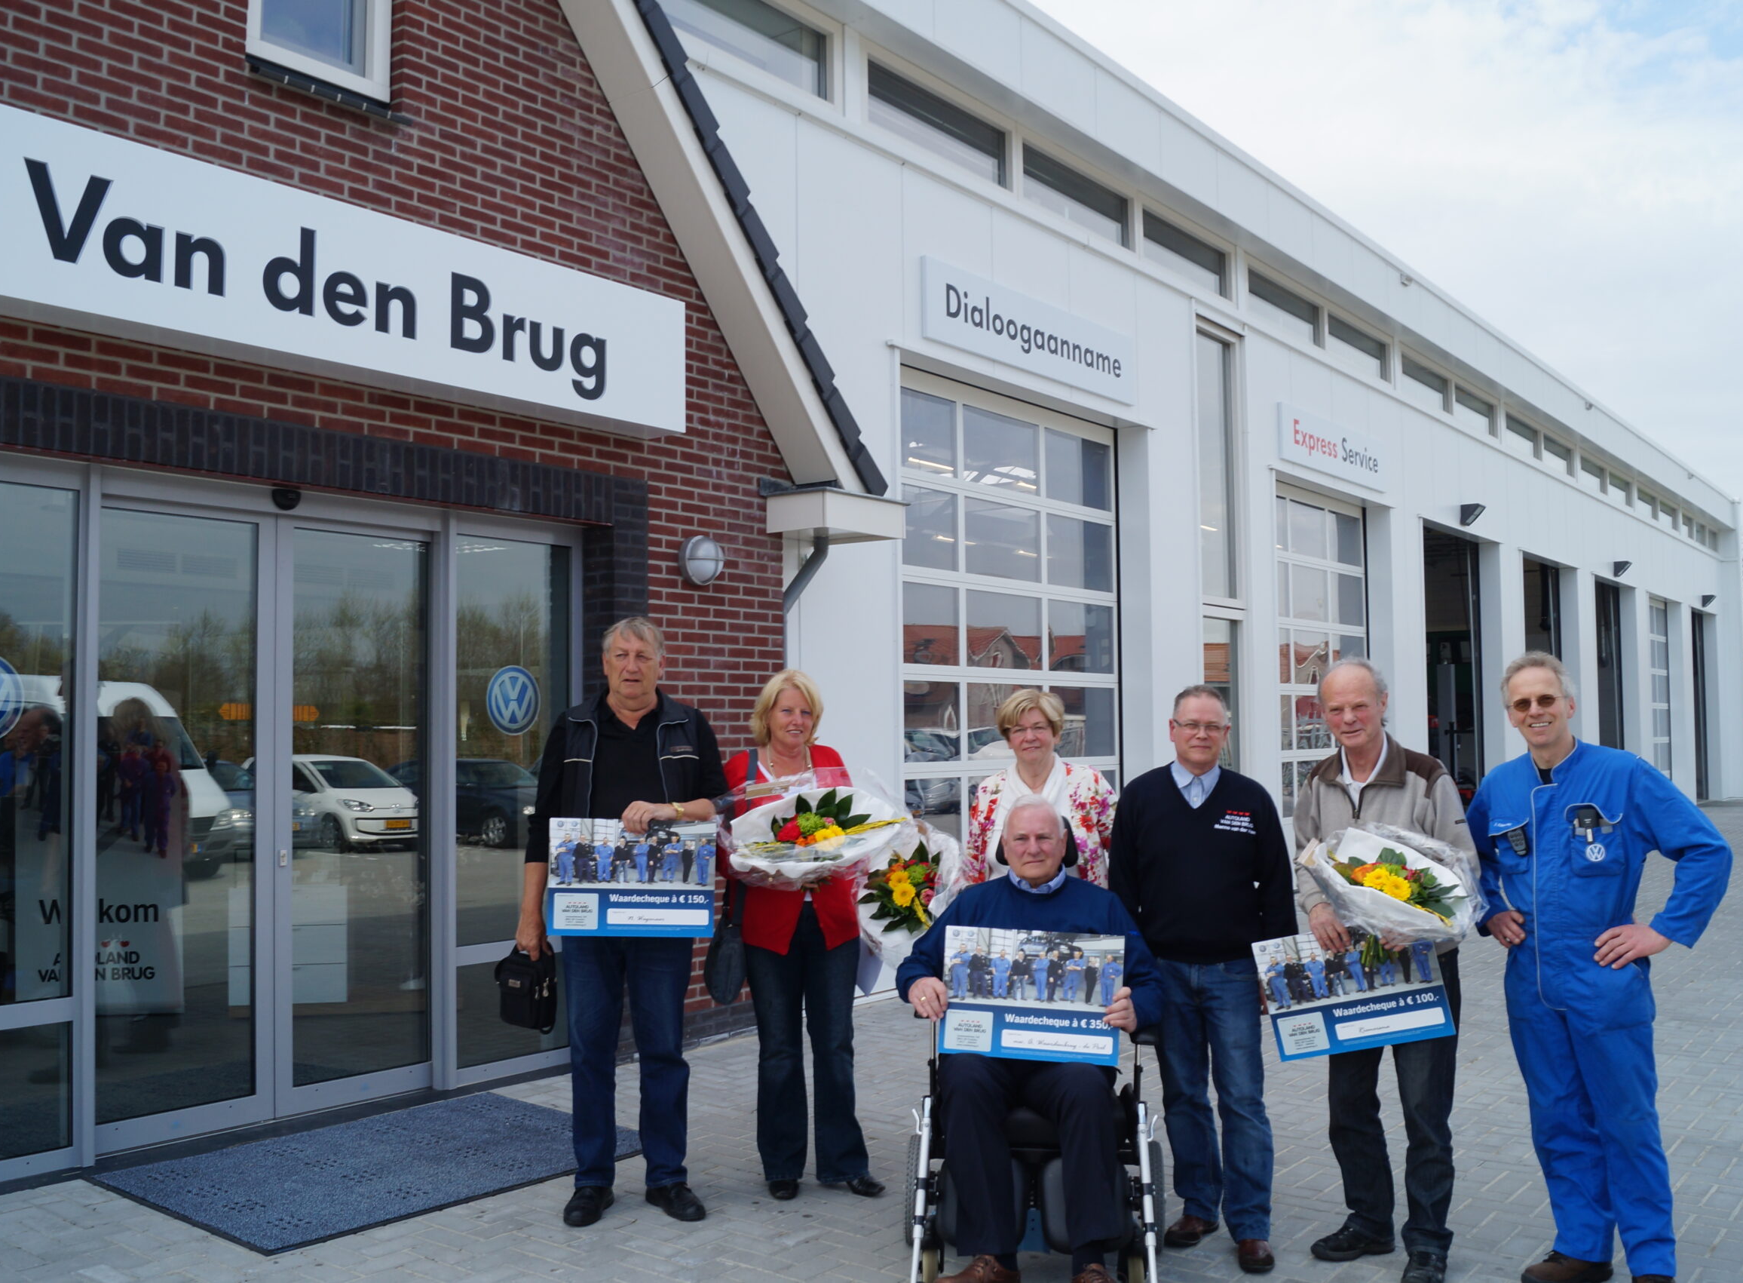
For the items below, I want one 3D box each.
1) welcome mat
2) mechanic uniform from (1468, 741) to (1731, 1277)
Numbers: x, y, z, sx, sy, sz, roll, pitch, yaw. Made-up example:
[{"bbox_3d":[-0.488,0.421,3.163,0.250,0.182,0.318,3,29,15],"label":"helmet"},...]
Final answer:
[{"bbox_3d":[-1.653,1.807,5.600,1.190,0.015,1.700,-3,-4,37],"label":"welcome mat"},{"bbox_3d":[2.001,1.003,4.420,0.690,1.470,0.410,-2,-4,30],"label":"mechanic uniform"}]

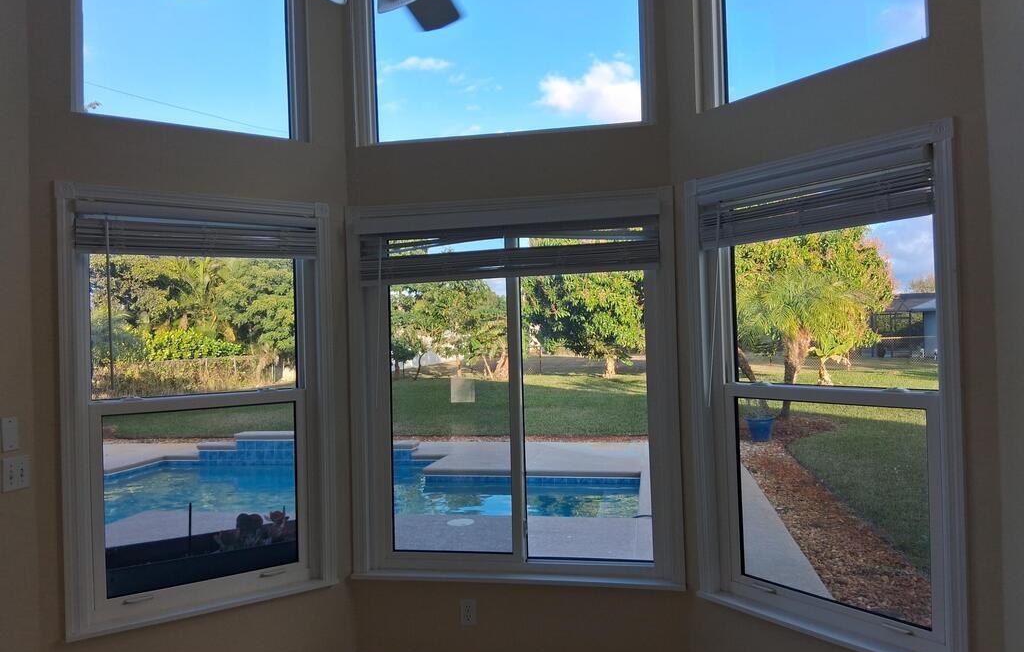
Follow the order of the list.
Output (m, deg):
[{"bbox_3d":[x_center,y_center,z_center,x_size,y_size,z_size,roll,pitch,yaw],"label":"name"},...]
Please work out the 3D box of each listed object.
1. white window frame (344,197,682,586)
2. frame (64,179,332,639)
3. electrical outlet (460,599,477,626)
[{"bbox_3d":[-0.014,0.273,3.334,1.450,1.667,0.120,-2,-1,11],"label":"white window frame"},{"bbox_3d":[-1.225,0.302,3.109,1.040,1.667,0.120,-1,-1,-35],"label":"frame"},{"bbox_3d":[-0.189,1.241,3.330,0.071,0.115,0.012,-2,-1,11],"label":"electrical outlet"}]

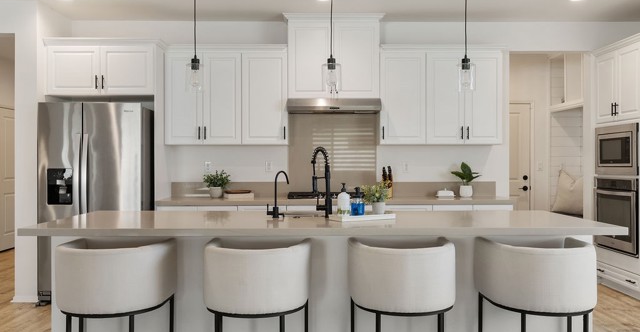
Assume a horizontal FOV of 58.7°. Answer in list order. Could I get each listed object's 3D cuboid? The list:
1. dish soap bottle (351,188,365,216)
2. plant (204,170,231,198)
[{"bbox_3d":[0.241,0.230,3.610,0.085,0.190,0.080,0,0,14],"label":"dish soap bottle"},{"bbox_3d":[-1.039,0.185,5.742,0.278,0.284,0.260,0,0,-1],"label":"plant"}]

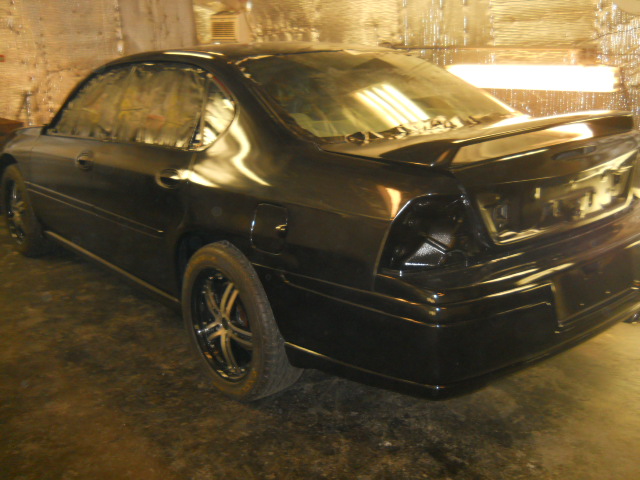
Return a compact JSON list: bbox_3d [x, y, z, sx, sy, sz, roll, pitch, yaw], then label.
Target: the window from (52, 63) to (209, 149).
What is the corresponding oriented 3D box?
[{"bbox_3d":[-0.974,-0.687,3.432,0.090,0.430,1.740,23,-4,-40],"label":"window"}]

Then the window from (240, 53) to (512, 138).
[{"bbox_3d":[0.278,-0.673,3.021,1.230,0.120,0.740,-13,43,-37],"label":"window"}]

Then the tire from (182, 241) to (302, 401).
[{"bbox_3d":[-0.317,0.322,2.777,0.225,0.668,0.668,-13,18,-37],"label":"tire"}]

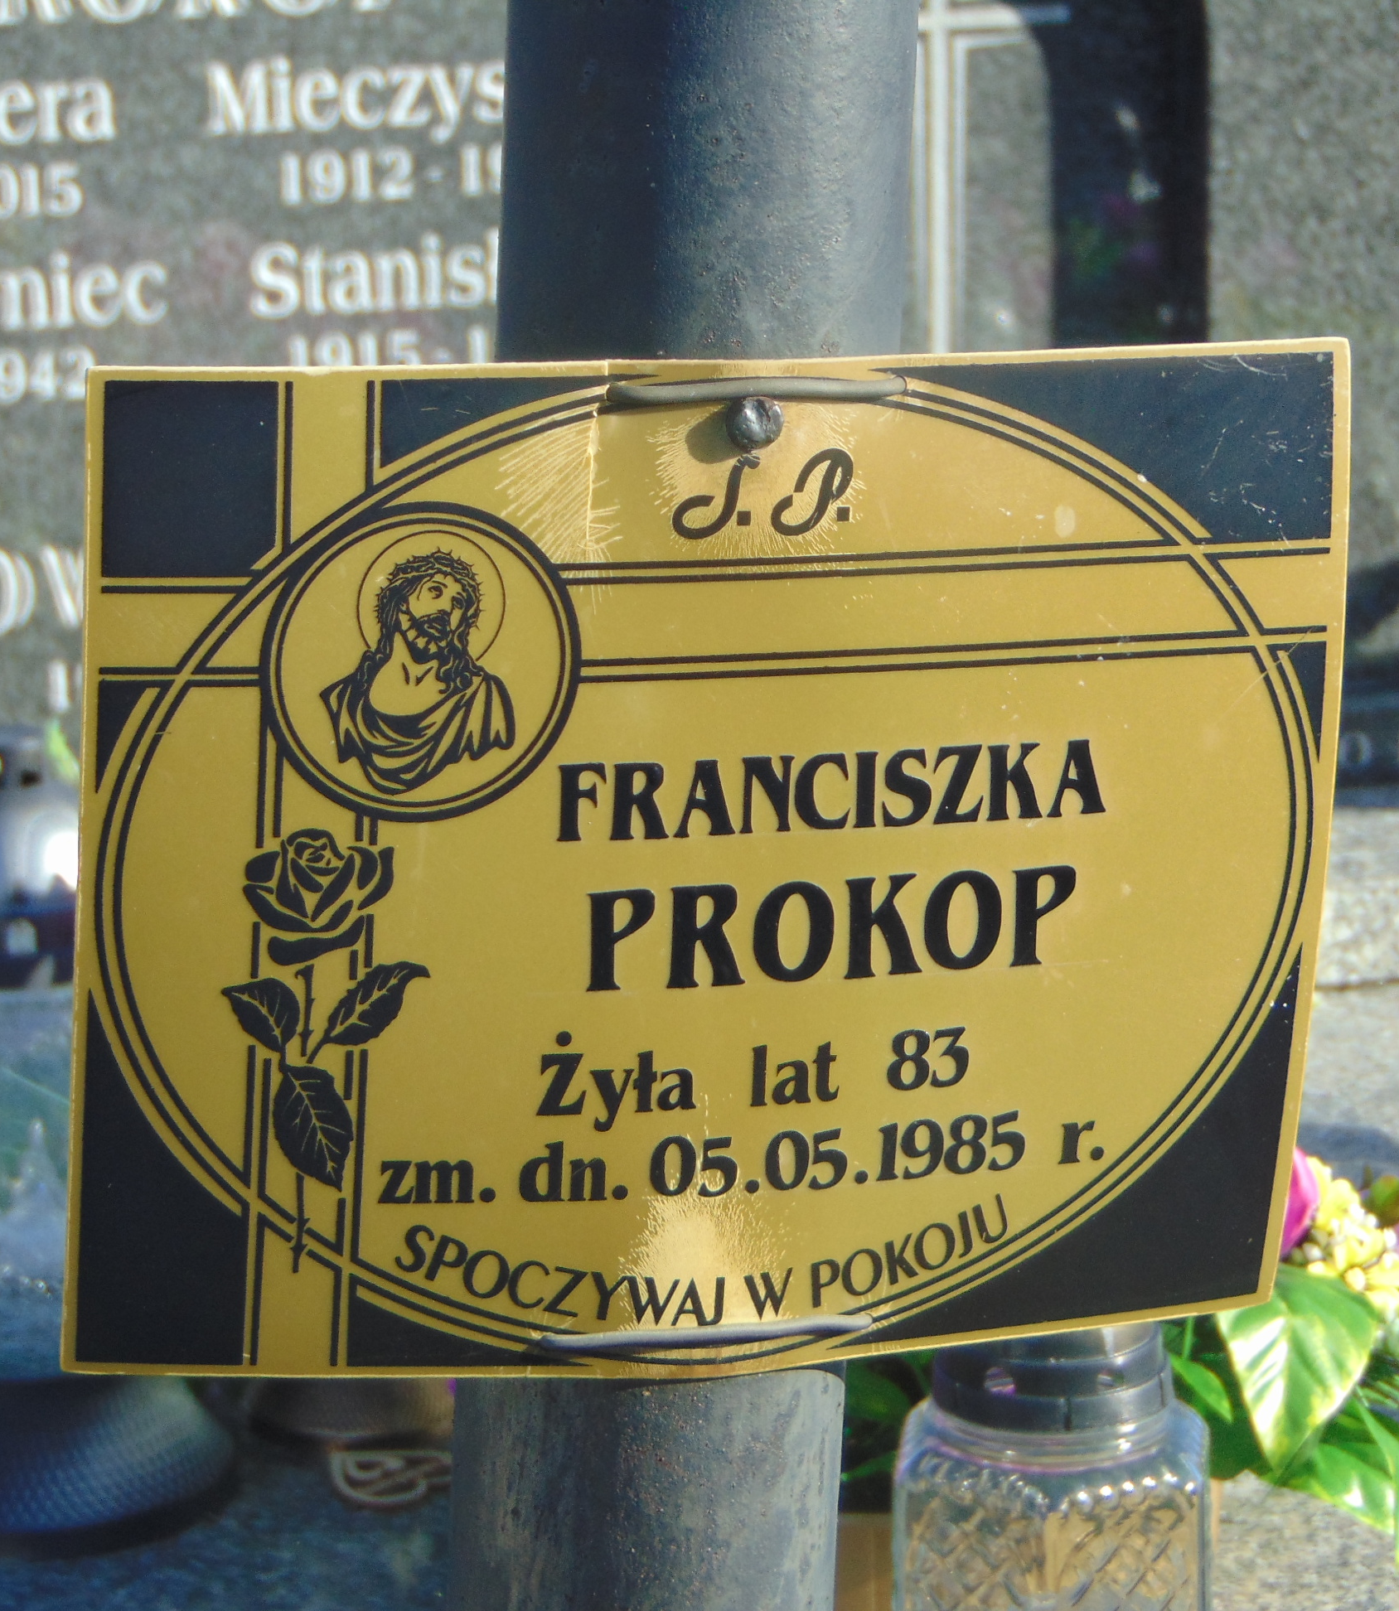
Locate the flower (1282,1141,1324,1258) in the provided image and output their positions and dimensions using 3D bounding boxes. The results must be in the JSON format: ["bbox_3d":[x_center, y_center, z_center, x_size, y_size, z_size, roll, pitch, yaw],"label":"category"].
[{"bbox_3d":[0.168,0.113,1.930,0.025,0.033,0.025,10,13,-2],"label":"flower"}]

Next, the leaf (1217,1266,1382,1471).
[{"bbox_3d":[0.168,0.158,1.880,0.046,0.066,0.018,3,-25,1],"label":"leaf"}]

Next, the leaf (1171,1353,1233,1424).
[{"bbox_3d":[0.141,0.164,1.900,0.015,0.029,0.010,-39,-9,-8],"label":"leaf"}]

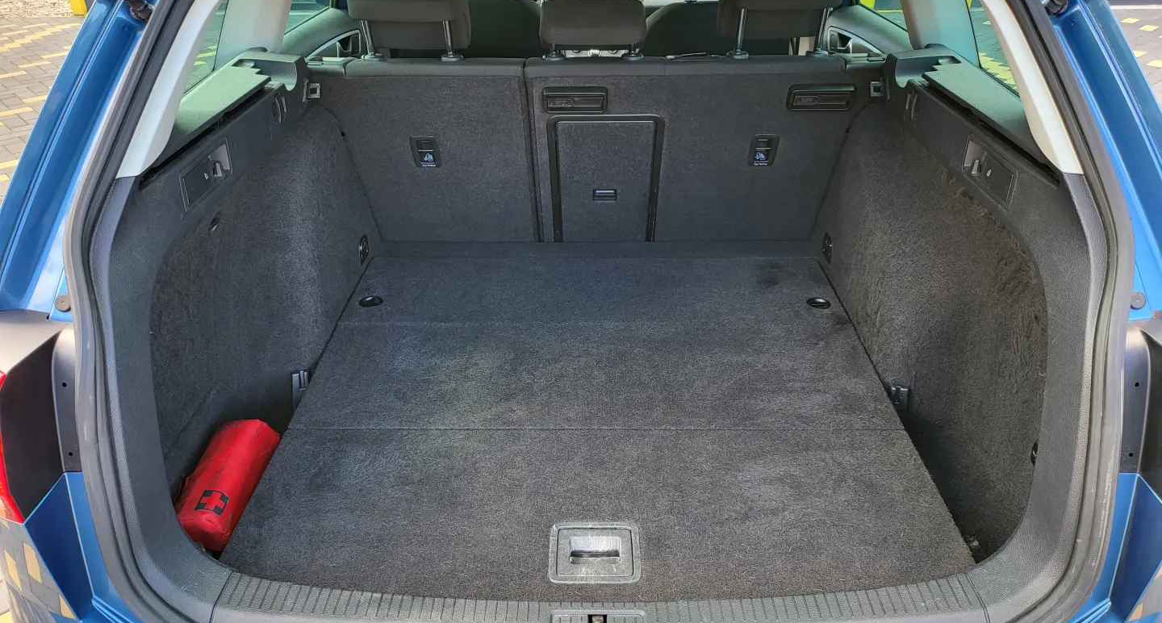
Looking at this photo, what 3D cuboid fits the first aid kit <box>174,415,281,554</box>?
[{"bbox_3d":[-0.529,0.263,1.203,0.101,0.086,0.220,10,31,-8],"label":"first aid kit"}]

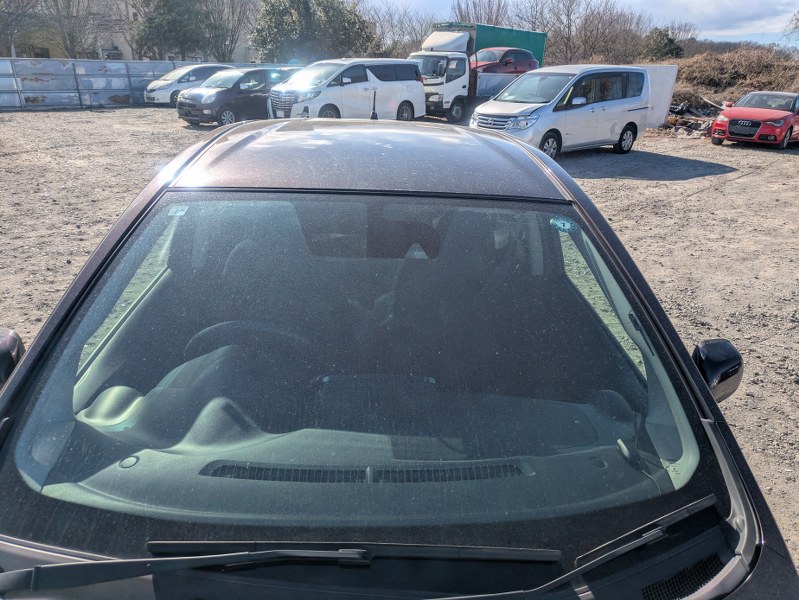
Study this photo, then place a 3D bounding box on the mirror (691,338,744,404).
[{"bbox_3d":[0.838,0.194,1.570,0.170,0.150,0.120,-2,23,-7],"label":"mirror"}]

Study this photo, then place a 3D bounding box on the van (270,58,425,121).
[{"bbox_3d":[-1.464,-6.183,17.232,4.930,1.890,1.860,-20,30,-41],"label":"van"}]

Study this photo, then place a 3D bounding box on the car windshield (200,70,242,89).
[{"bbox_3d":[-5.019,-6.191,16.271,1.280,0.460,0.580,19,28,36],"label":"car windshield"}]

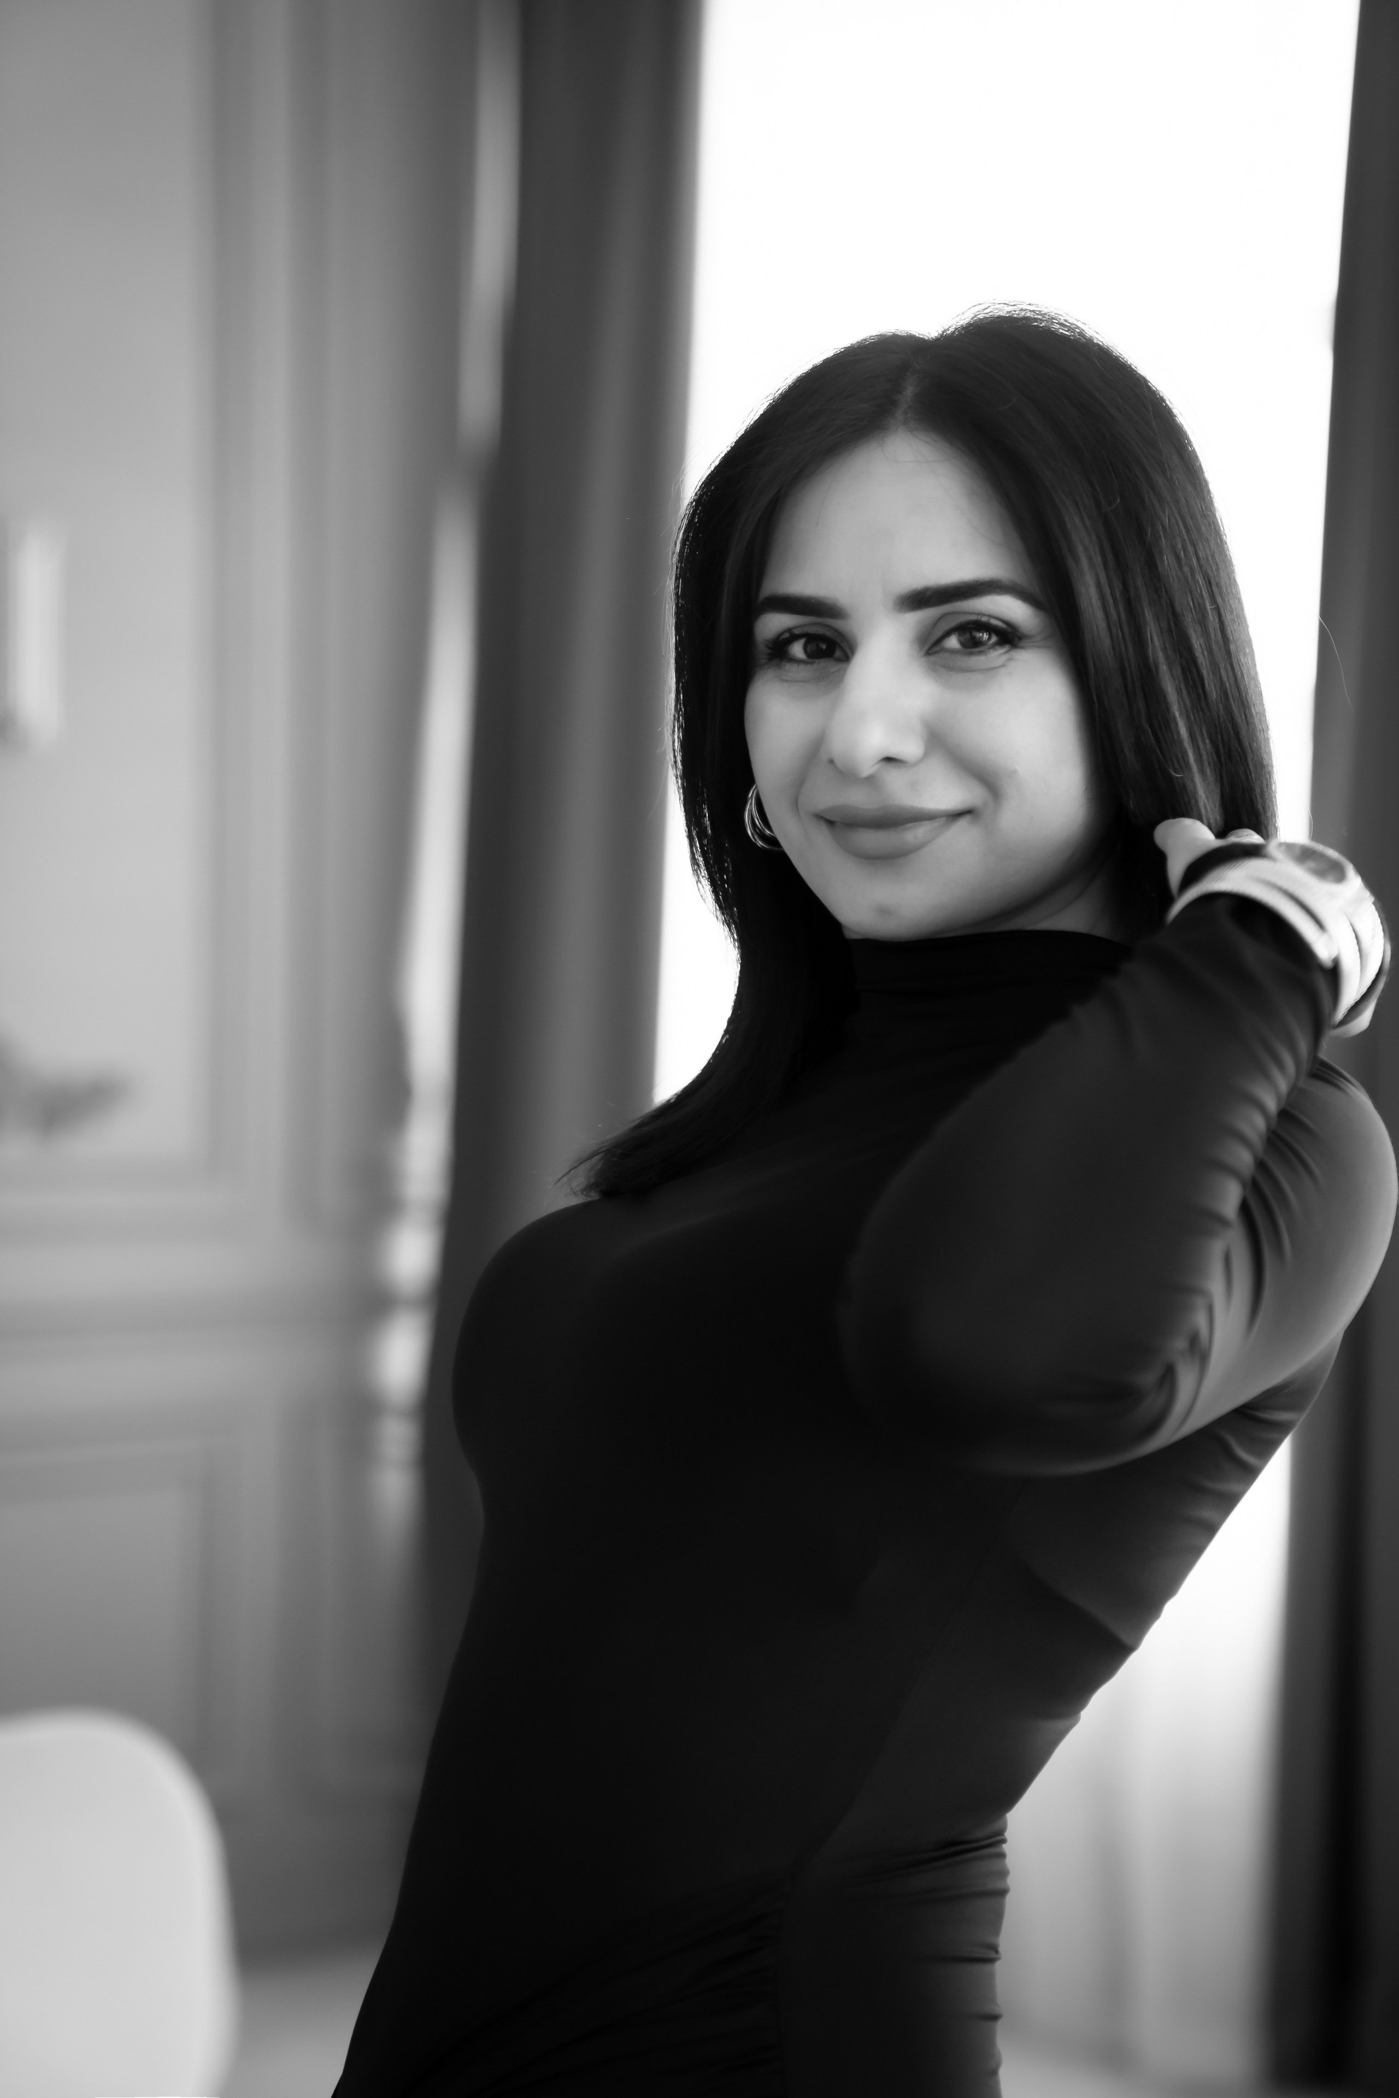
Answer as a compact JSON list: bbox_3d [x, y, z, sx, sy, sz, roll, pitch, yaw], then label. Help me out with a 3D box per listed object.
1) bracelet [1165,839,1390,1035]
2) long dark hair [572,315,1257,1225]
[{"bbox_3d":[0.205,-0.036,1.450,0.073,0.064,0.040,32,43,1],"label":"bracelet"},{"bbox_3d":[0.095,-0.113,1.550,0.245,0.335,0.220,3,2,19],"label":"long dark hair"}]

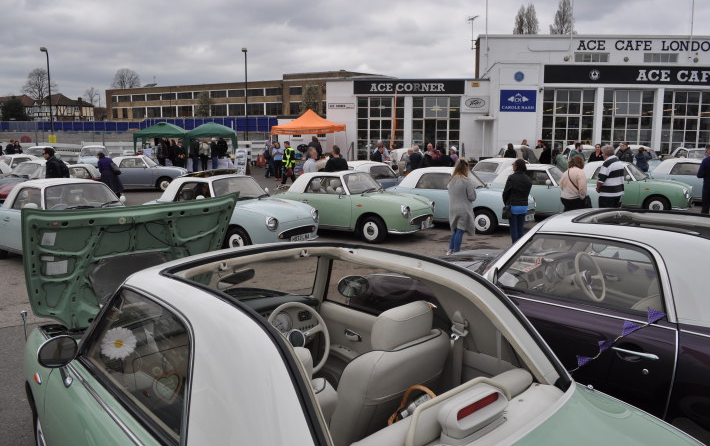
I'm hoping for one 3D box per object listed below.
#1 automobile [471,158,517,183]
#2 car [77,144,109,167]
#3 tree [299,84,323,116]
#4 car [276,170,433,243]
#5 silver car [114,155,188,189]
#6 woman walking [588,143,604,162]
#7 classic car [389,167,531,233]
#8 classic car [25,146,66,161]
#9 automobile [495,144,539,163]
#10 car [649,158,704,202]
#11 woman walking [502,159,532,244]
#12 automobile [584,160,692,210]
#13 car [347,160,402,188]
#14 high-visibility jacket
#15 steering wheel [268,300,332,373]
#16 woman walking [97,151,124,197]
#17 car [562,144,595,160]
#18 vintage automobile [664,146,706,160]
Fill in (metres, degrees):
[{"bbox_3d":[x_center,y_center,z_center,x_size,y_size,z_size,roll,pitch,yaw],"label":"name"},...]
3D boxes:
[{"bbox_3d":[5.022,-1.439,17.625,3.740,1.360,1.640,-5,11,-30],"label":"automobile"},{"bbox_3d":[-13.519,-3.250,27.643,1.640,1.360,3.740,-4,10,-26],"label":"car"},{"bbox_3d":[-5.855,-13.807,70.720,3.600,9.211,3.600,0,9,0],"label":"tree"},{"bbox_3d":[-0.229,-0.447,11.281,3.740,1.360,1.640,6,11,33],"label":"car"},{"bbox_3d":[-8.350,-1.887,20.538,3.740,1.365,1.630,-1,9,-7],"label":"silver car"},{"bbox_3d":[8.534,-1.983,18.930,0.500,1.660,0.320,4,10,22],"label":"woman walking"},{"bbox_3d":[2.280,-0.623,12.557,3.740,1.365,1.630,7,11,36],"label":"classic car"},{"bbox_3d":[-14.735,-2.920,25.097,1.630,1.365,3.740,-3,10,-20],"label":"classic car"},{"bbox_3d":[7.120,-2.756,23.620,1.630,1.365,3.740,0,9,1],"label":"automobile"},{"bbox_3d":[10.449,-1.294,16.444,3.740,1.360,1.640,6,11,34],"label":"car"},{"bbox_3d":[2.697,-0.190,8.831,0.520,1.660,0.380,-2,9,-14],"label":"woman walking"},{"bbox_3d":[7.428,-1.035,15.117,3.740,1.360,1.640,7,11,36],"label":"automobile"},{"bbox_3d":[0.410,-1.145,15.856,3.740,1.365,1.630,-7,12,-39],"label":"car"},{"bbox_3d":[-2.770,-2.758,22.500,0.380,0.840,0.550,-9,13,-44],"label":"high-visibility jacket"},{"bbox_3d":[-0.299,0.604,2.746,0.386,0.386,0.100,-9,-17,-44],"label":"steering wheel"},{"bbox_3d":[-7.984,-1.524,17.373,0.750,1.520,0.520,1,9,6],"label":"woman walking"},{"bbox_3d":[10.122,-2.798,23.814,1.630,1.365,3.740,1,9,7],"label":"car"},{"bbox_3d":[14.184,-2.443,22.178,1.630,1.365,3.740,0,9,-3],"label":"vintage automobile"}]

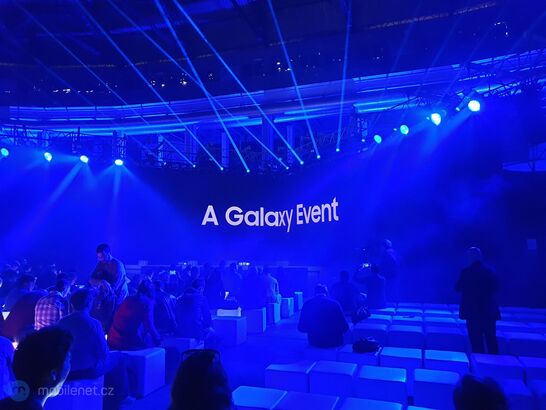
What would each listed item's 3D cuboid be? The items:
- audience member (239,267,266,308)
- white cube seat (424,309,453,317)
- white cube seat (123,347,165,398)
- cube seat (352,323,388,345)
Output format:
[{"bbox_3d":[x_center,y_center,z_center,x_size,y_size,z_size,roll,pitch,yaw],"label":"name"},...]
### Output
[{"bbox_3d":[-0.386,1.924,8.478,0.540,1.287,0.680,-2,-5,18],"label":"audience member"},{"bbox_3d":[3.154,2.278,7.827,0.460,0.450,0.440,-3,-6,20],"label":"white cube seat"},{"bbox_3d":[-1.670,2.081,5.150,0.450,0.460,0.440,-3,-7,19],"label":"white cube seat"},{"bbox_3d":[1.565,2.163,6.472,0.455,0.455,0.455,-2,-5,19],"label":"cube seat"}]

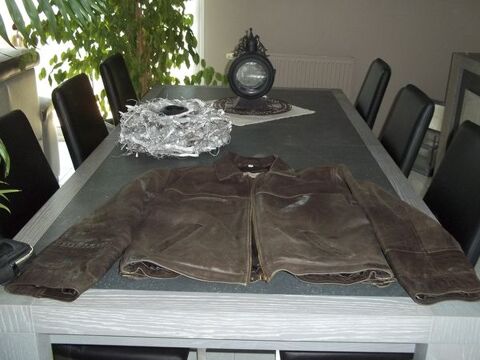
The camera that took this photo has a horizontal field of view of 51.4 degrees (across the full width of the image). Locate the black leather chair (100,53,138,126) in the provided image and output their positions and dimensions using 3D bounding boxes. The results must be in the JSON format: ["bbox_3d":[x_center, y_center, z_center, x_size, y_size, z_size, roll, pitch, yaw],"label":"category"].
[{"bbox_3d":[-0.387,-0.156,2.701,0.570,0.960,0.410,1,23,1],"label":"black leather chair"}]

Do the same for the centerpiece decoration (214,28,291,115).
[{"bbox_3d":[0.063,-0.548,2.445,0.386,0.372,0.386,1,23,1],"label":"centerpiece decoration"}]

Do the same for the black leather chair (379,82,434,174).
[{"bbox_3d":[0.391,0.118,2.067,0.570,0.960,0.410,1,23,1],"label":"black leather chair"}]

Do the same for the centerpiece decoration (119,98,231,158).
[{"bbox_3d":[-0.244,-0.204,1.899,0.424,0.149,0.424,1,23,1],"label":"centerpiece decoration"}]

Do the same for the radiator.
[{"bbox_3d":[0.433,-0.682,3.985,0.894,0.600,0.100,5,23,9],"label":"radiator"}]

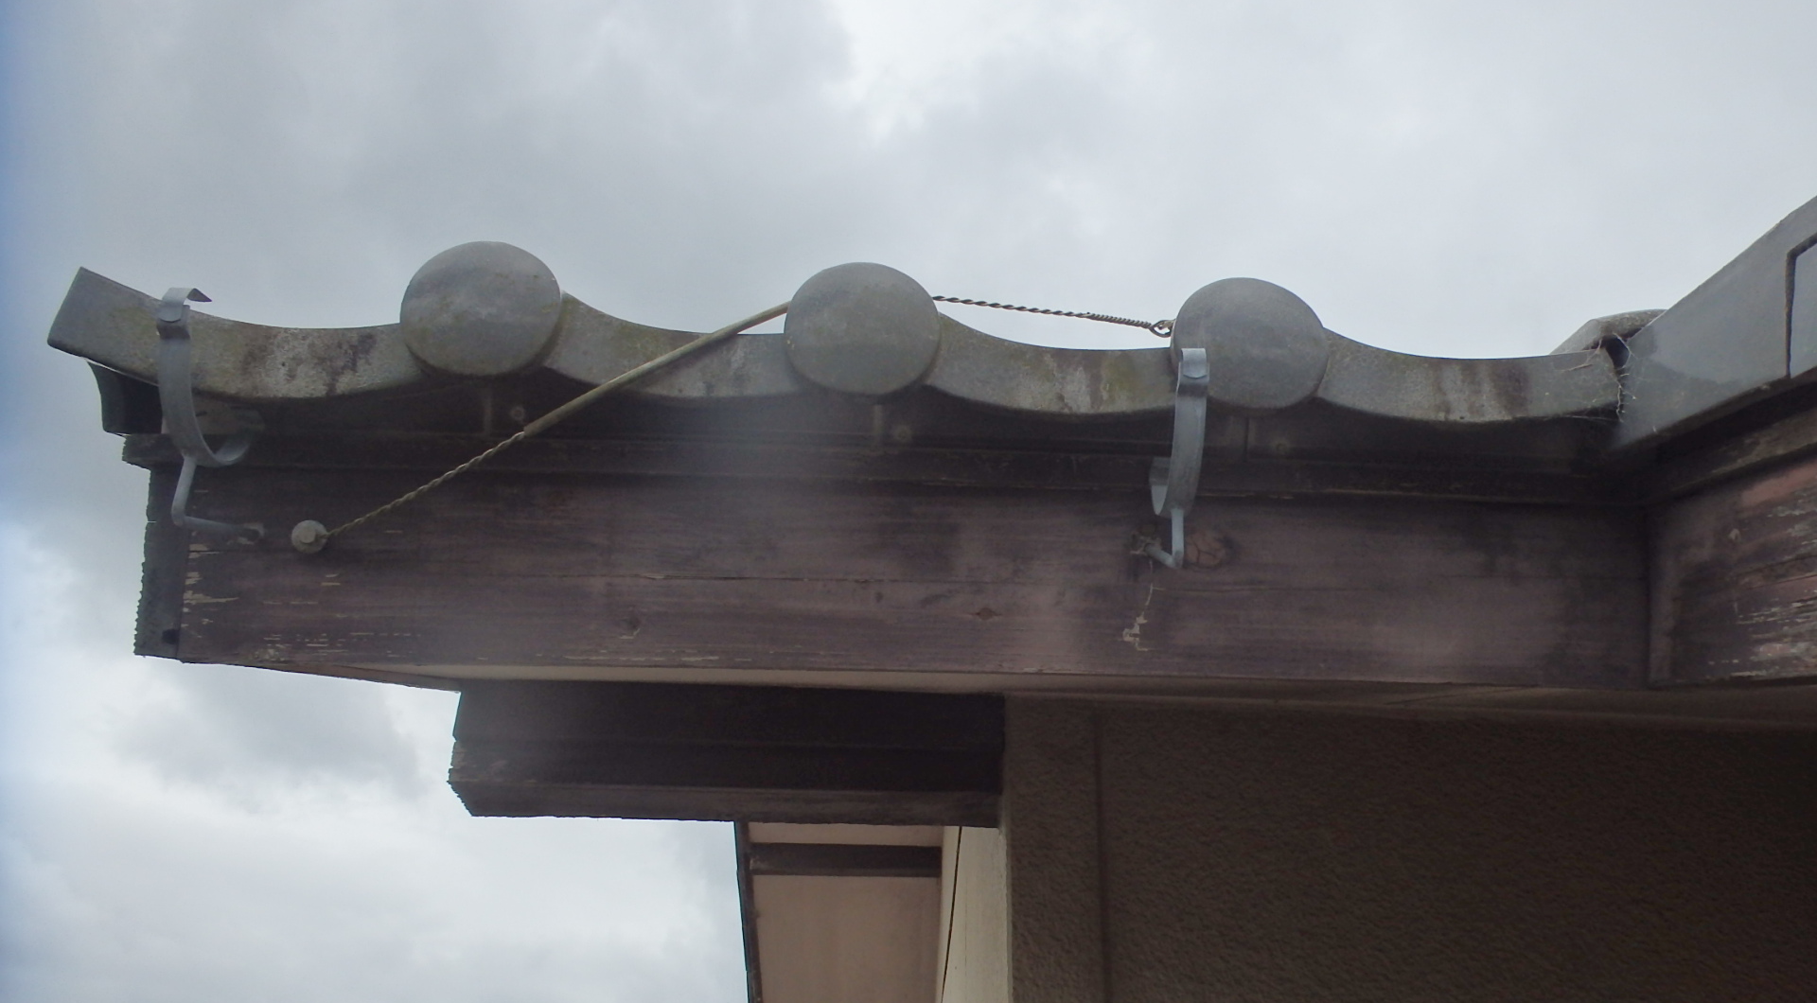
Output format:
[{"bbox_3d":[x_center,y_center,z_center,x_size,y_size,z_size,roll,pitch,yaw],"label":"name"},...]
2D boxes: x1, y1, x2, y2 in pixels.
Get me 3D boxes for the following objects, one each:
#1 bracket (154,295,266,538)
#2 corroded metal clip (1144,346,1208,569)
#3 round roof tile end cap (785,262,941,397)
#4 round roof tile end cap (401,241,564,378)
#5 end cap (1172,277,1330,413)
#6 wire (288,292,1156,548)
[{"bbox_3d":[-0.478,-0.038,1.014,0.030,0.134,0.188,2,-26,-1],"label":"bracket"},{"bbox_3d":[0.182,-0.006,1.023,0.026,0.129,0.184,2,-26,-1],"label":"corroded metal clip"},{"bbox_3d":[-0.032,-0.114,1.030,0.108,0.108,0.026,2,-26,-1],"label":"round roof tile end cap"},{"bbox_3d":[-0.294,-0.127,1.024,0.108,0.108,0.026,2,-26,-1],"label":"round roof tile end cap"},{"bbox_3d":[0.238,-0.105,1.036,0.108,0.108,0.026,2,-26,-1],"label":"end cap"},{"bbox_3d":[-0.123,-0.057,1.029,0.624,0.156,0.129,1,-29,-1],"label":"wire"}]

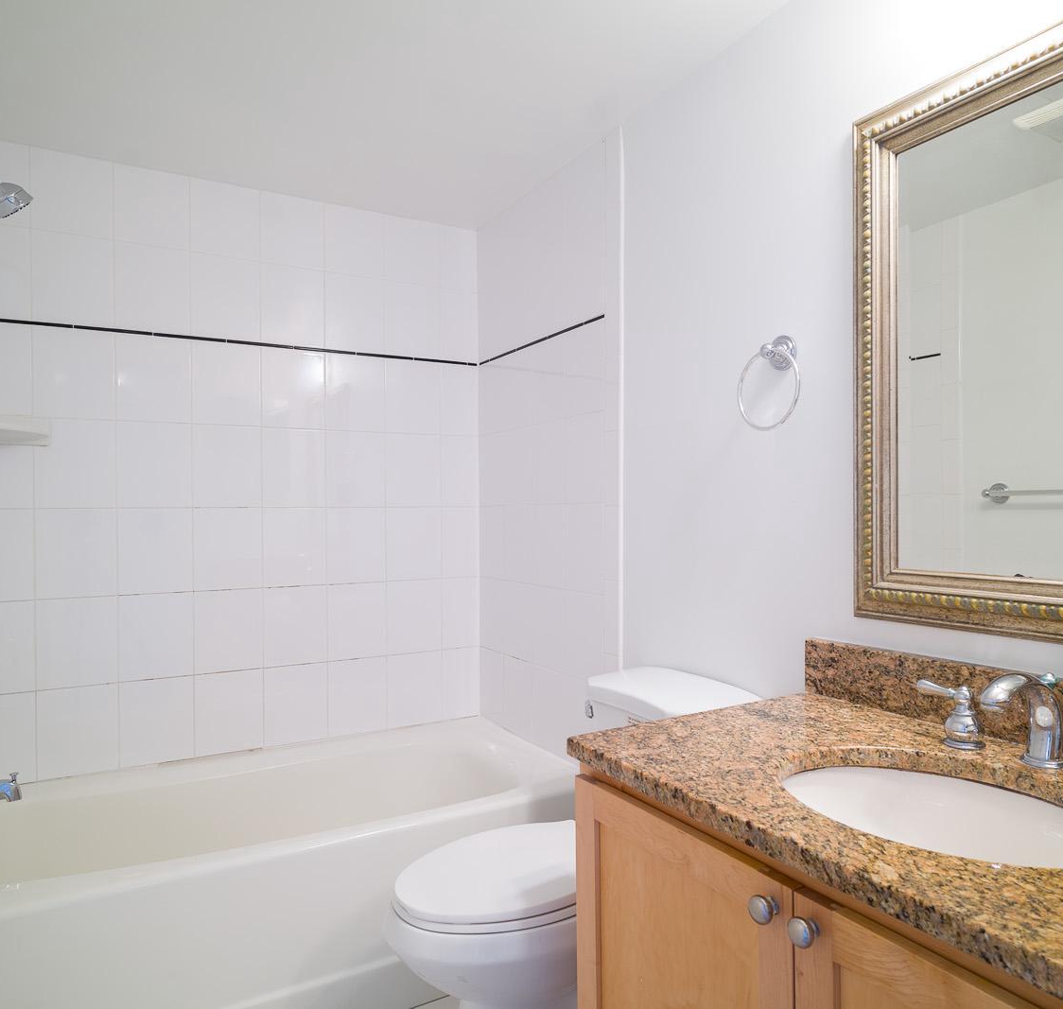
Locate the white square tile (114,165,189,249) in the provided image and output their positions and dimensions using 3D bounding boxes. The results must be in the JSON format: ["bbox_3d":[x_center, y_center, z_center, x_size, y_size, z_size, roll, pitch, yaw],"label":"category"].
[{"bbox_3d":[-1.133,-0.885,2.271,0.201,0.226,0.010,0,0,-28],"label":"white square tile"}]

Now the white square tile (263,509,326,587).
[{"bbox_3d":[-0.767,0.138,2.457,0.200,0.253,0.010,0,-1,-28],"label":"white square tile"}]

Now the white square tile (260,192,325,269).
[{"bbox_3d":[-0.775,-0.885,2.459,0.201,0.227,0.010,0,-1,-29],"label":"white square tile"}]

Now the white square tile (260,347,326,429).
[{"bbox_3d":[-0.770,-0.374,2.455,0.201,0.257,0.010,0,-1,-29],"label":"white square tile"}]

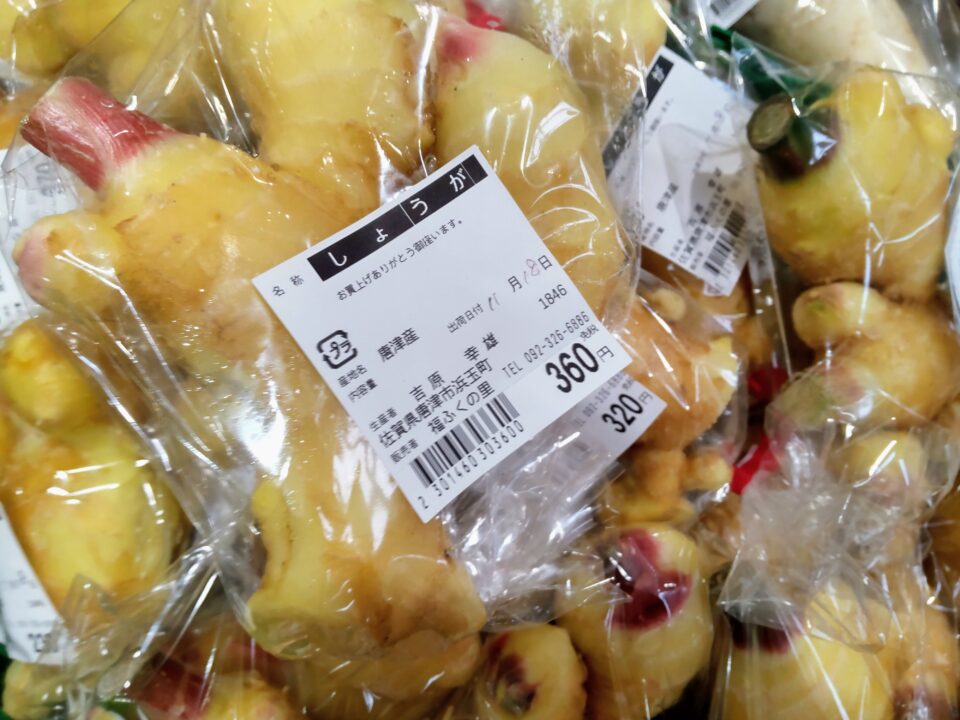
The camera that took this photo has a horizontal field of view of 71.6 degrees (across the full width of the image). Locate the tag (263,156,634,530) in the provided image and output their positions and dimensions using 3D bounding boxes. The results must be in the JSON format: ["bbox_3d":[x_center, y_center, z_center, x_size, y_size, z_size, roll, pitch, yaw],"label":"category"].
[{"bbox_3d":[-0.006,-0.007,0.140,0.057,0.002,0.059,-36,90,-13],"label":"tag"}]

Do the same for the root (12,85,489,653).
[{"bbox_3d":[-0.053,0.001,0.158,0.068,0.050,0.140,-35,88,-9],"label":"root"}]

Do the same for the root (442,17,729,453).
[{"bbox_3d":[0.026,-0.032,0.173,0.050,0.047,0.115,-30,87,-12],"label":"root"}]

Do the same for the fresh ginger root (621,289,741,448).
[{"bbox_3d":[0.054,0.002,0.184,0.037,0.036,0.046,-30,87,-12],"label":"fresh ginger root"}]

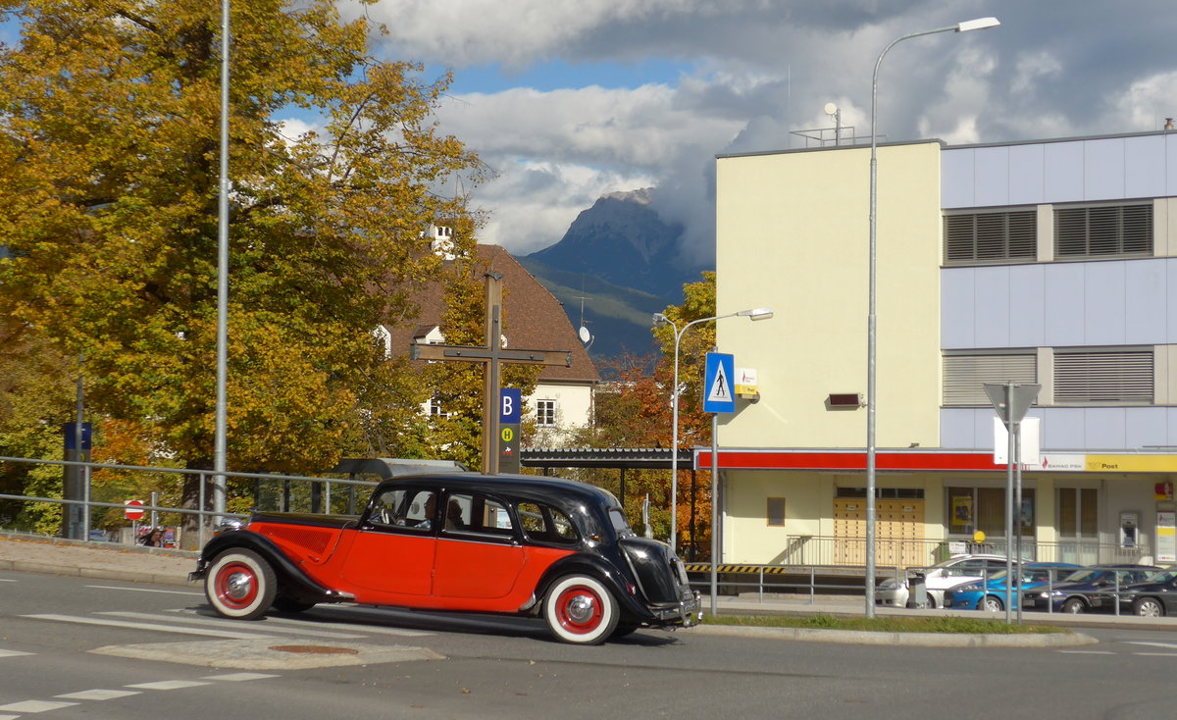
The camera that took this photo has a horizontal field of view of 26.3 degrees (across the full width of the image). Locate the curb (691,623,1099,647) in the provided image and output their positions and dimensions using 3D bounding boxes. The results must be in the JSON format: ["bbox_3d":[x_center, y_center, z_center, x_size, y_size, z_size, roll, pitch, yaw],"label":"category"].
[{"bbox_3d":[3.050,2.785,25.400,4.200,0.150,0.600,2,-2,-8],"label":"curb"}]

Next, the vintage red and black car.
[{"bbox_3d":[-1.321,1.791,23.836,4.770,1.520,1.780,3,-2,13],"label":"vintage red and black car"}]

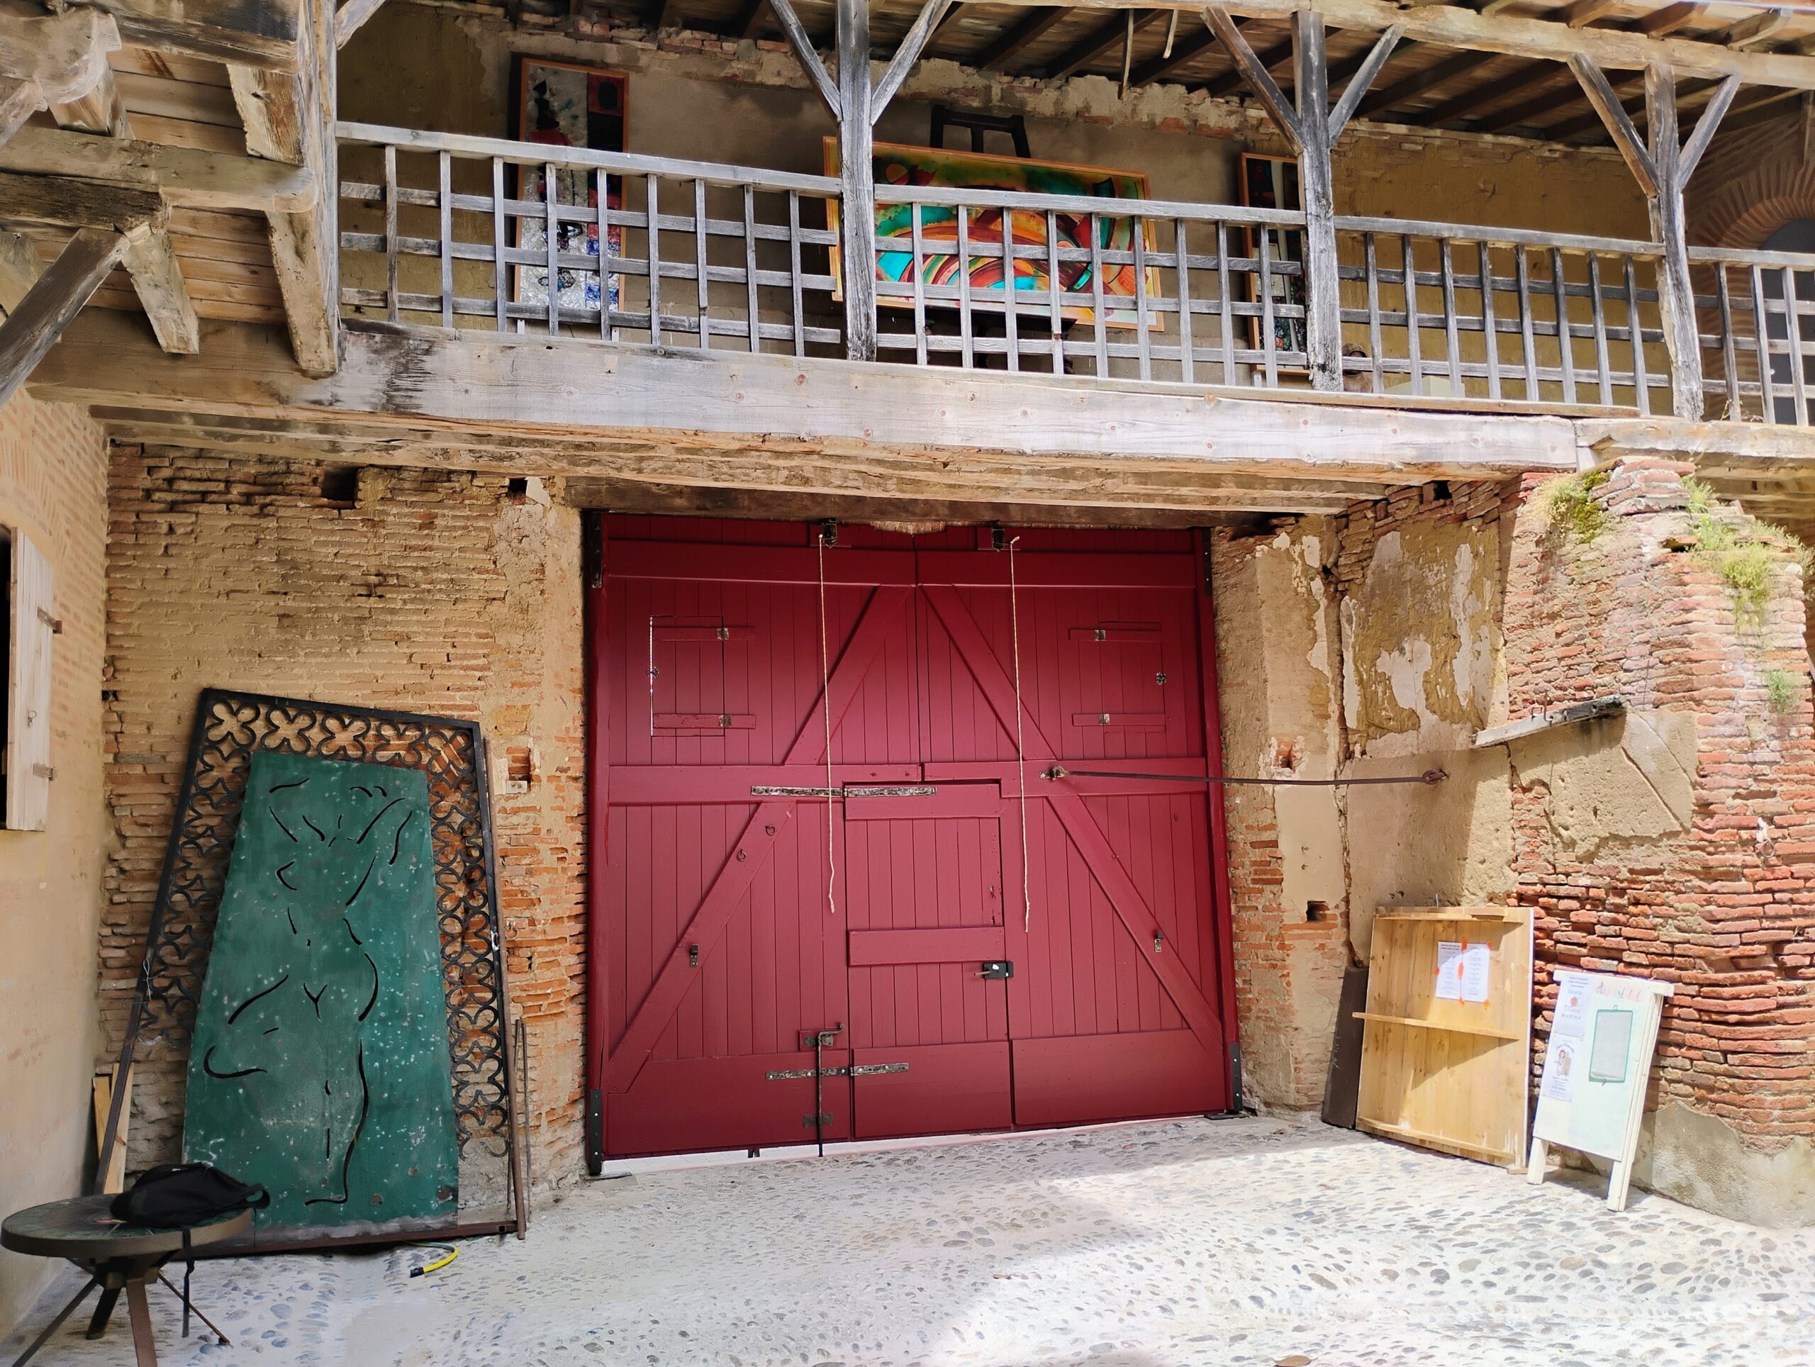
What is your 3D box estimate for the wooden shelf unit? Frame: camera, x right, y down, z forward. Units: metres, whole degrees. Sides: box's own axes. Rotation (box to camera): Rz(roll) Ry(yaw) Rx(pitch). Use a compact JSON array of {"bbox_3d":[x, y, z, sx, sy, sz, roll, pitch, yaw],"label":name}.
[{"bbox_3d":[2.790,1.812,7.759,0.130,1.238,1.316,10,-11,-17],"label":"wooden shelf unit"}]

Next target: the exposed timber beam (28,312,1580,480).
[{"bbox_3d":[0.005,-1.355,7.183,7.557,0.370,0.300,0,-6,-16],"label":"exposed timber beam"}]

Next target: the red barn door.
[{"bbox_3d":[0.083,0.805,8.257,3.640,3.420,0.140,0,-6,-14],"label":"red barn door"}]

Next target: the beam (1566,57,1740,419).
[{"bbox_3d":[4.430,-2.560,8.532,1.239,2.157,0.170,0,-6,-16],"label":"beam"}]

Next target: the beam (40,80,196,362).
[{"bbox_3d":[-2.693,-1.584,5.140,0.160,0.180,2.200,0,-6,-19],"label":"beam"}]

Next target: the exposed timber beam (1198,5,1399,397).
[{"bbox_3d":[2.202,-2.603,7.906,1.188,2.105,0.170,0,-6,-16],"label":"exposed timber beam"}]

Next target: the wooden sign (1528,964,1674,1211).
[{"bbox_3d":[3.183,1.879,6.798,0.110,1.019,0.657,17,-10,-13],"label":"wooden sign"}]

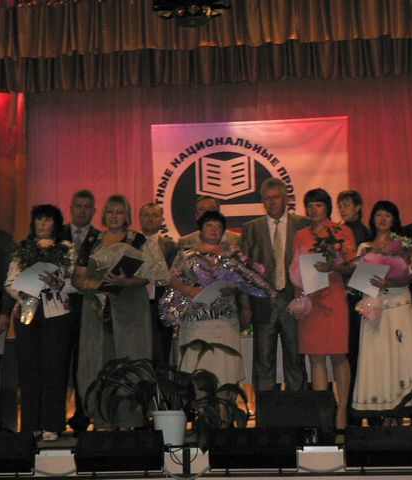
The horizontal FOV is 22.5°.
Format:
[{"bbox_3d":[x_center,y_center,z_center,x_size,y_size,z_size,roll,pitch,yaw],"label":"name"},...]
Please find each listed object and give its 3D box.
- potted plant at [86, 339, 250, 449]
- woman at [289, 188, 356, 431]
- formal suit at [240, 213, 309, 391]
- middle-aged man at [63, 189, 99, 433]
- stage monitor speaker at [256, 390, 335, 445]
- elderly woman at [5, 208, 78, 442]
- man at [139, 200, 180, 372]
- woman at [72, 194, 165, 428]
[{"bbox_3d":[-0.237,0.980,6.687,1.050,0.684,0.750,-1,-6,0],"label":"potted plant"},{"bbox_3d":[0.797,0.496,7.020,0.470,1.704,0.380,-2,-5,11],"label":"woman"},{"bbox_3d":[0.491,0.576,7.316,0.530,1.550,0.320,-2,-5,6],"label":"formal suit"},{"bbox_3d":[-0.881,0.516,7.563,0.520,1.801,0.340,-1,-6,2],"label":"middle-aged man"},{"bbox_3d":[0.593,1.173,6.864,0.490,0.336,0.400,-1,-5,3],"label":"stage monitor speaker"},{"bbox_3d":[-1.154,0.575,7.218,0.500,1.656,0.400,-1,-5,0],"label":"elderly woman"},{"bbox_3d":[-0.389,0.569,7.768,0.500,1.715,0.320,-1,-6,0],"label":"man"},{"bbox_3d":[-0.599,0.524,7.119,0.600,1.689,0.430,-1,-6,0],"label":"woman"}]

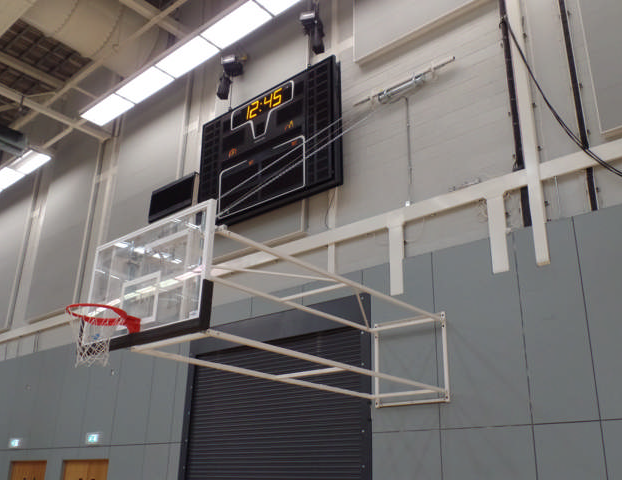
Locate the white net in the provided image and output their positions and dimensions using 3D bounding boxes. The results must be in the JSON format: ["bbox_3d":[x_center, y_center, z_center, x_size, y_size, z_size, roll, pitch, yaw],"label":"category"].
[{"bbox_3d":[-1.822,0.807,5.436,0.460,0.440,0.460,-17,-28,39],"label":"white net"}]

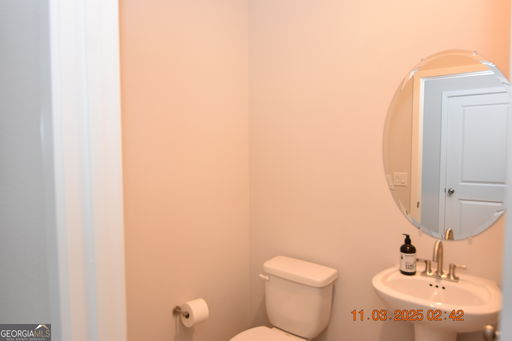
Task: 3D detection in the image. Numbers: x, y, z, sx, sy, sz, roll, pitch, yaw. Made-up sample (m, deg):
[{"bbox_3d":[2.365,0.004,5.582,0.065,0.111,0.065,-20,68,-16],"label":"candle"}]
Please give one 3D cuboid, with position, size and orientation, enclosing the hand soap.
[{"bbox_3d":[0.745,0.408,1.662,0.072,0.190,0.070,3,4,39],"label":"hand soap"}]

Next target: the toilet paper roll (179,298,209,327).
[{"bbox_3d":[-0.359,0.833,2.004,0.127,0.127,0.107,3,3,42],"label":"toilet paper roll"}]

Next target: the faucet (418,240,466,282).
[{"bbox_3d":[0.839,0.414,1.571,0.210,0.188,0.165,3,4,39],"label":"faucet"}]

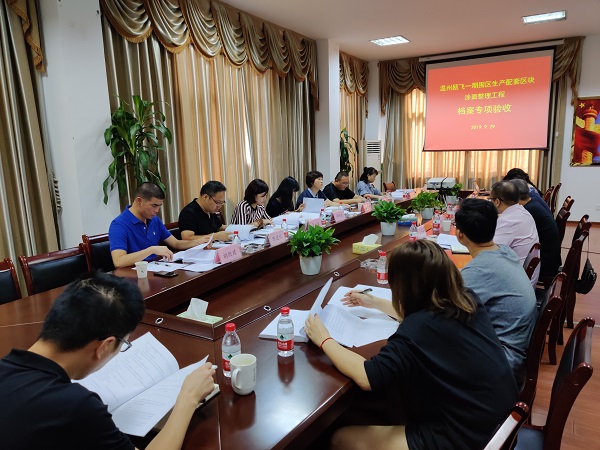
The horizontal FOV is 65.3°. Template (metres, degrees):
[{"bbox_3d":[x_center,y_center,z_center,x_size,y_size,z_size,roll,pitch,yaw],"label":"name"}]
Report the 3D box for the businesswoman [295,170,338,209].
[{"bbox_3d":[0.179,-0.026,5.470,0.750,1.200,0.520,4,11,29],"label":"businesswoman"}]

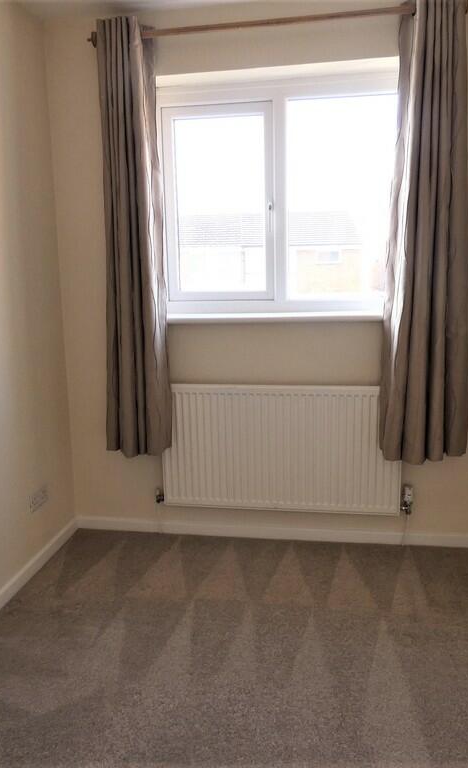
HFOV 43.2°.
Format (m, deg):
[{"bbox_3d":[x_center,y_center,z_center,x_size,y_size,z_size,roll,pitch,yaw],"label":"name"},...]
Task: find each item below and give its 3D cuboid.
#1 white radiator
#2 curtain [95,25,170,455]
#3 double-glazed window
[{"bbox_3d":[0.206,0.292,2.759,1.103,0.601,0.077,1,12,10],"label":"white radiator"},{"bbox_3d":[-0.459,-0.581,2.639,0.295,1.870,0.125,1,12,10],"label":"curtain"},{"bbox_3d":[0.211,-0.856,2.771,1.190,1.042,0.075,1,12,10],"label":"double-glazed window"}]

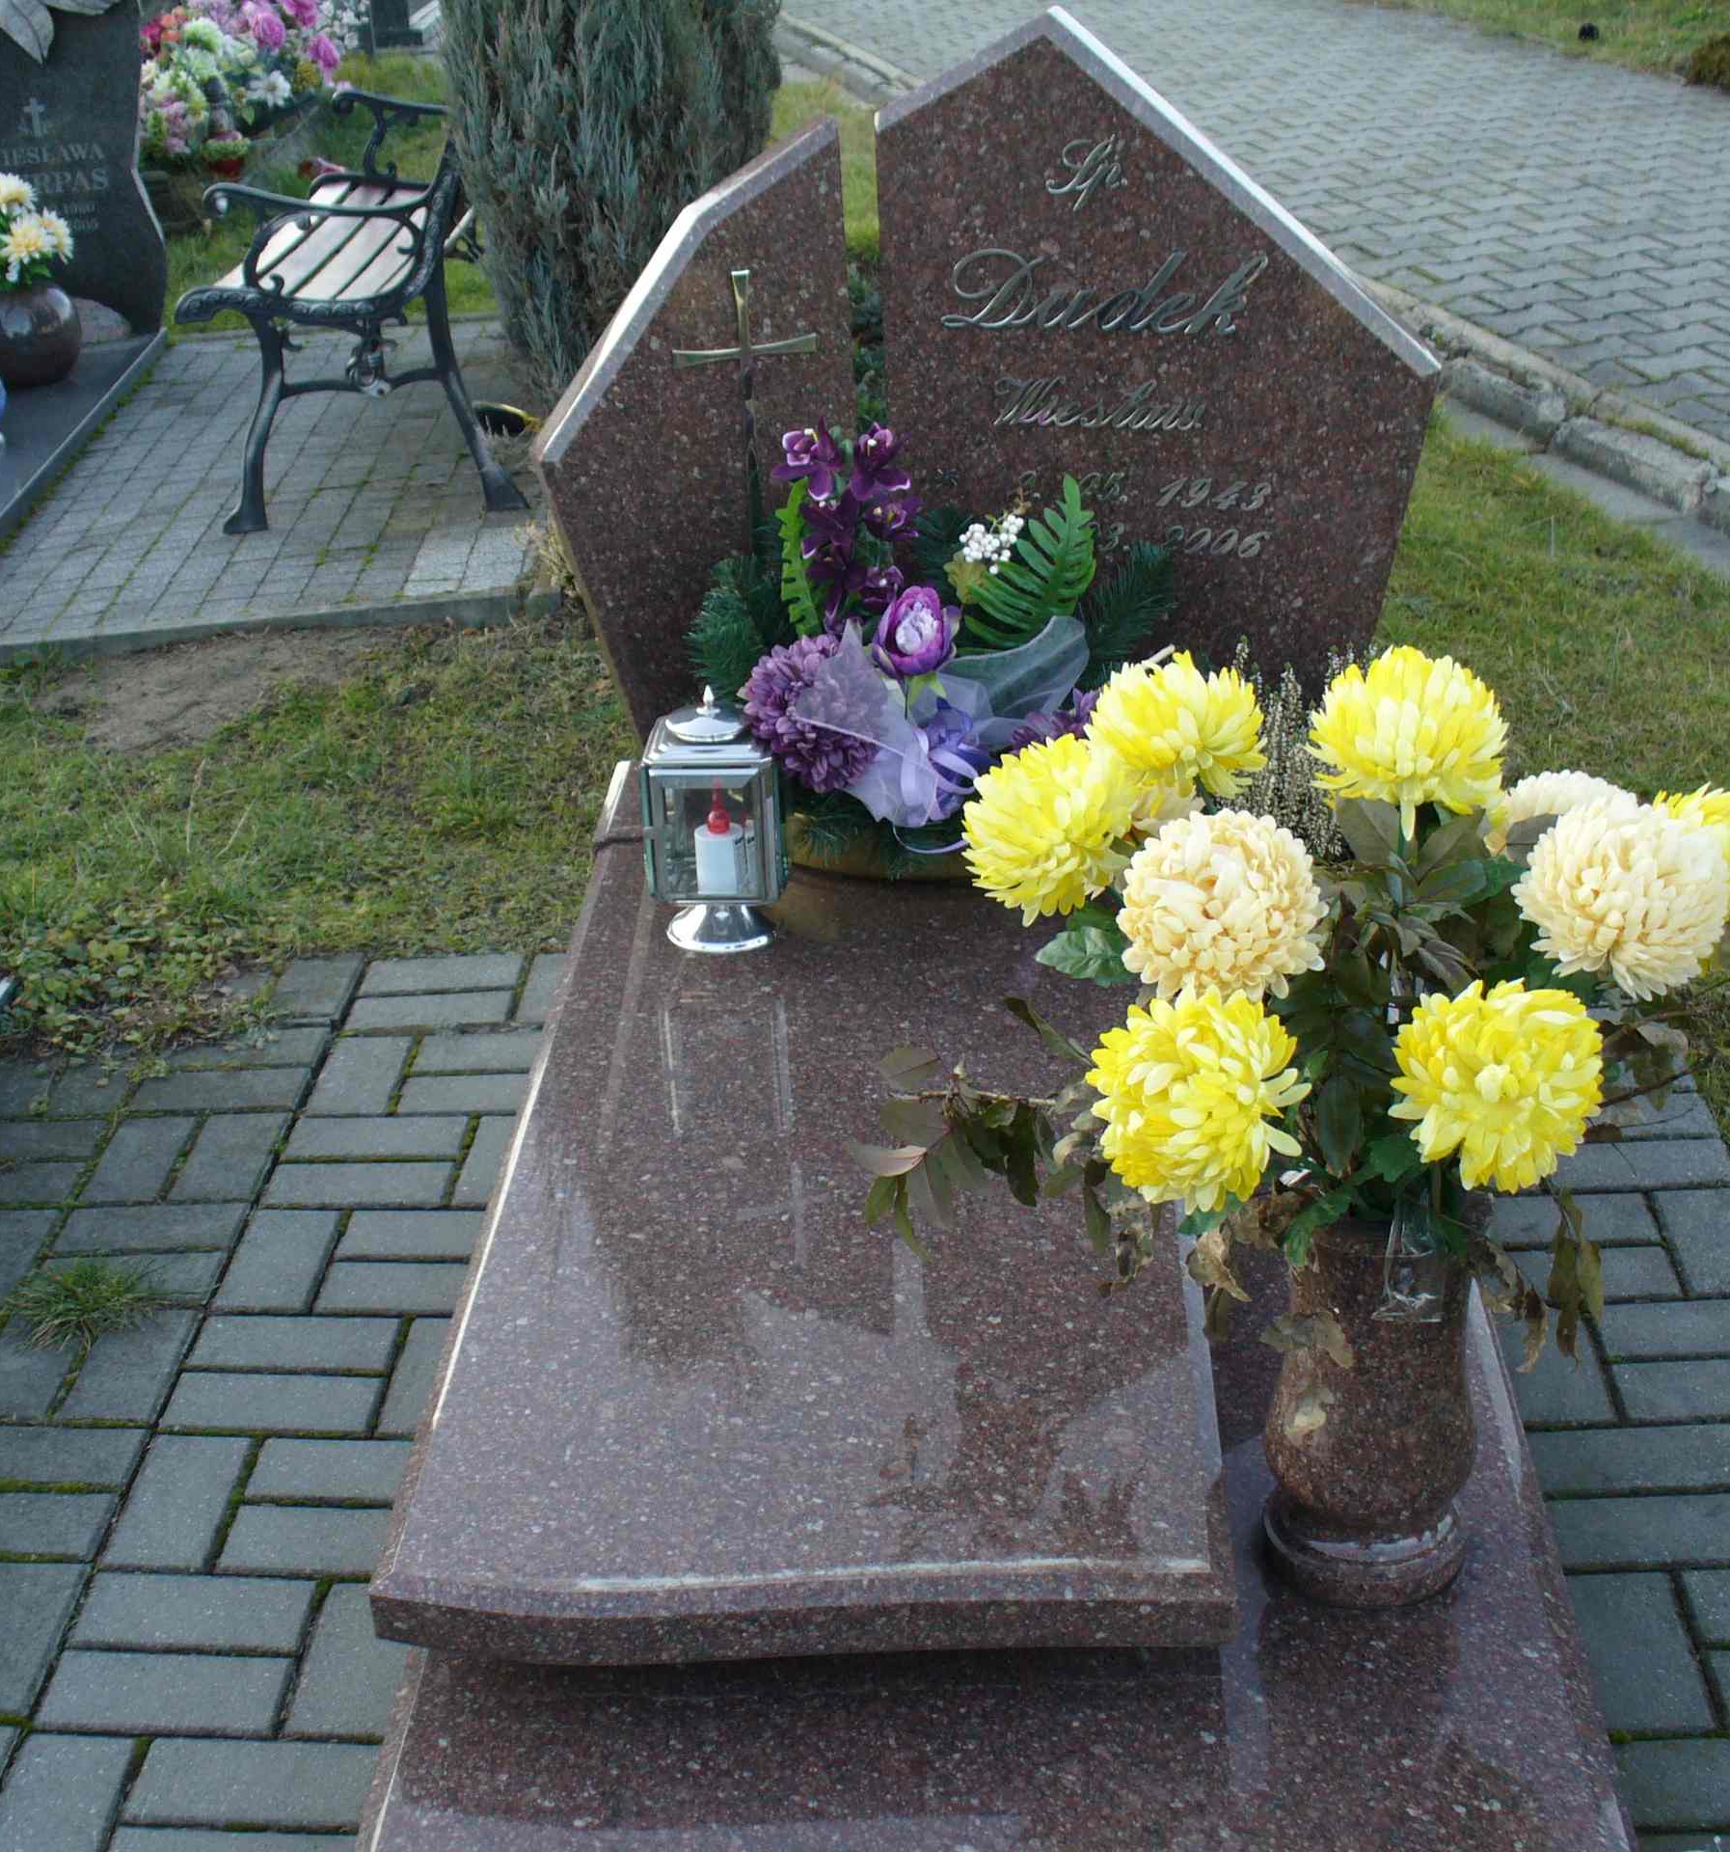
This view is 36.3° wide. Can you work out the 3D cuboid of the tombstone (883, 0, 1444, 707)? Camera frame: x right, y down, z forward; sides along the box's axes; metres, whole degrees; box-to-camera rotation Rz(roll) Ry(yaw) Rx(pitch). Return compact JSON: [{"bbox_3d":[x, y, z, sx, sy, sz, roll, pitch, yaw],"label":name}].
[{"bbox_3d":[0.332,-0.570,3.027,0.625,0.925,0.080,0,26,3],"label":"tombstone"}]

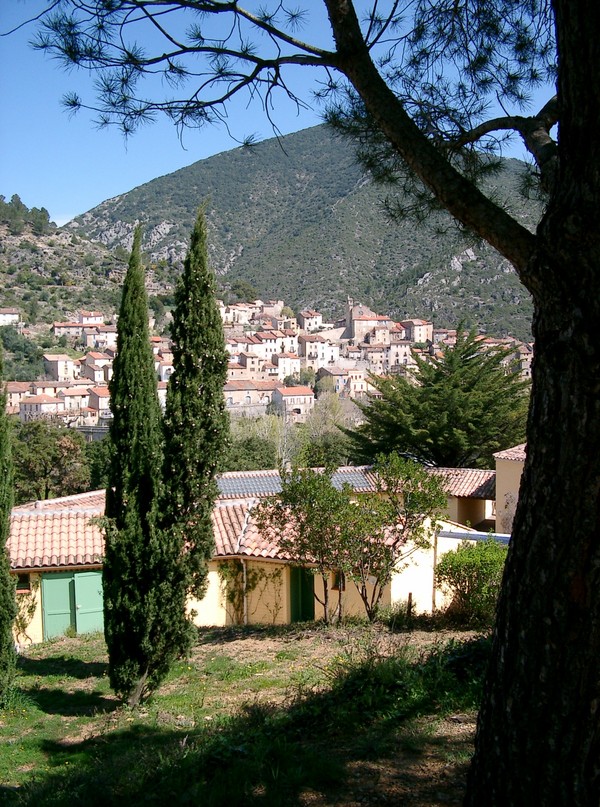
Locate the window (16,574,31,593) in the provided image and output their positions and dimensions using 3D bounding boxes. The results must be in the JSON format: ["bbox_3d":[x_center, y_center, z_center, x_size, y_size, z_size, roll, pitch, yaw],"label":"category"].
[{"bbox_3d":[-8.247,5.329,25.600,0.450,0.620,0.120,-1,3,-15],"label":"window"}]

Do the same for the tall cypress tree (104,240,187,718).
[{"bbox_3d":[-2.731,1.121,15.300,1.500,8.500,1.500,0,3,0],"label":"tall cypress tree"}]

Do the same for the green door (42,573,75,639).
[{"bbox_3d":[-7.272,6.138,26.000,0.980,2.070,0.080,-1,4,-12],"label":"green door"}]

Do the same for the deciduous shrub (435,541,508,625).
[{"bbox_3d":[4.898,4.996,24.000,2.150,2.450,2.100,0,3,0],"label":"deciduous shrub"}]

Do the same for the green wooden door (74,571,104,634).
[{"bbox_3d":[-6.313,6.146,26.100,1.000,2.050,0.080,-2,4,-20],"label":"green wooden door"}]

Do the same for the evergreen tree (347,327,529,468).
[{"bbox_3d":[9.541,1.107,56.000,13.000,12.500,12.500,0,3,0],"label":"evergreen tree"}]

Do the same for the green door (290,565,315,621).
[{"bbox_3d":[0.086,5.948,26.500,0.860,1.930,0.090,1,4,26],"label":"green door"}]

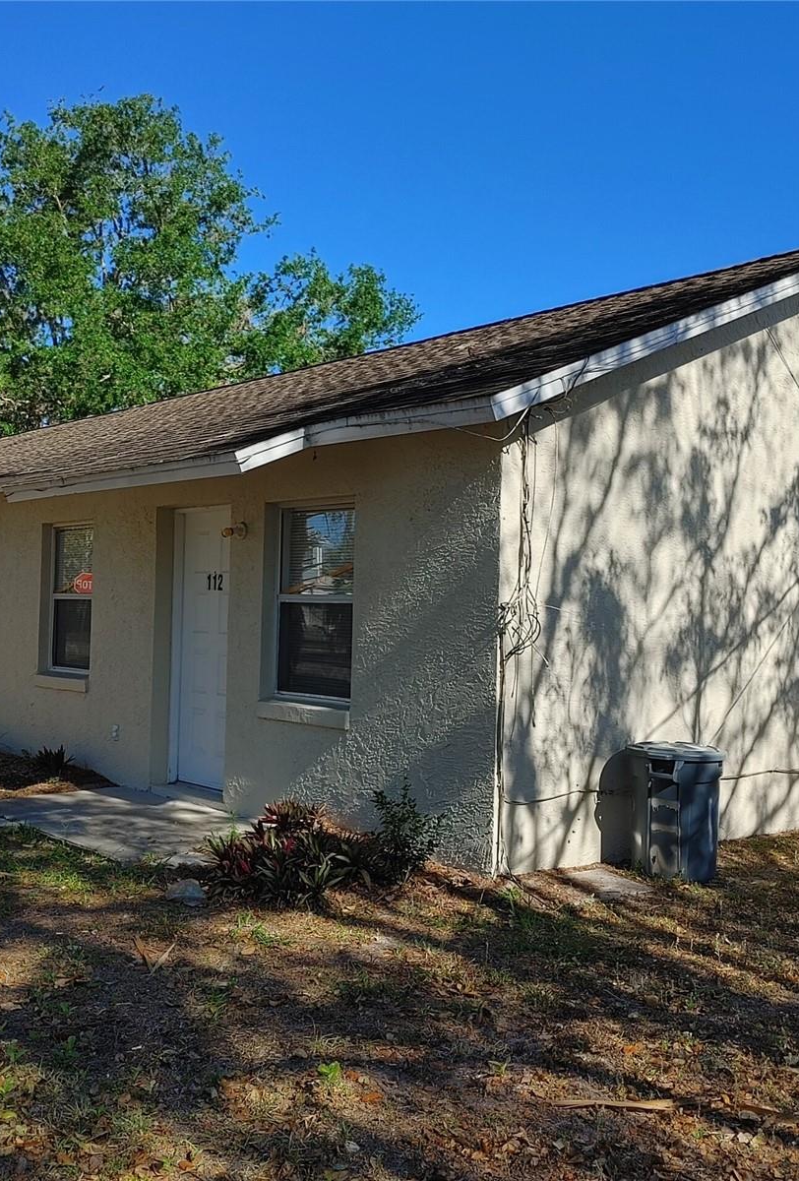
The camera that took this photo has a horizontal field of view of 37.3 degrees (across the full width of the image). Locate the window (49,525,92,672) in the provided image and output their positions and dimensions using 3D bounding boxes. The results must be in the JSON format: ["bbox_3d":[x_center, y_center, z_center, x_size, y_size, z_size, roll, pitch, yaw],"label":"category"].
[{"bbox_3d":[-2.717,0.077,10.021,0.100,1.290,0.930,2,-1,-42],"label":"window"}]

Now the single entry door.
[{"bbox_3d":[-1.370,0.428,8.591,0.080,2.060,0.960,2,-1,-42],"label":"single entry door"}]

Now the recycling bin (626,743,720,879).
[{"bbox_3d":[1.579,1.256,6.737,0.510,0.720,0.510,0,-2,40],"label":"recycling bin"}]

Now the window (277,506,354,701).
[{"bbox_3d":[-0.479,0.076,7.623,0.100,1.280,0.960,3,-2,-42],"label":"window"}]

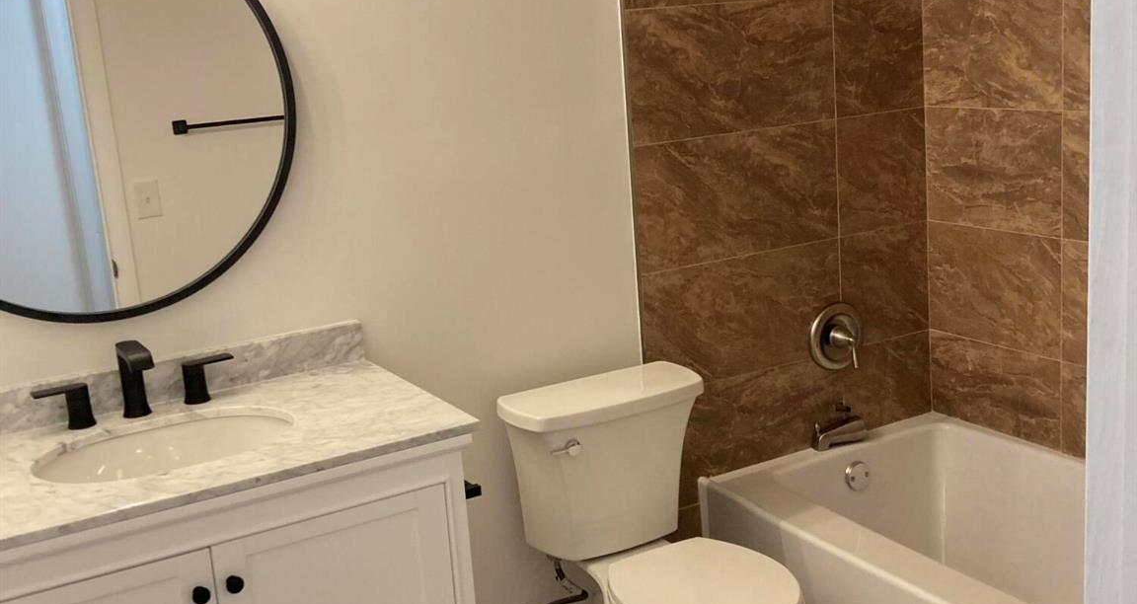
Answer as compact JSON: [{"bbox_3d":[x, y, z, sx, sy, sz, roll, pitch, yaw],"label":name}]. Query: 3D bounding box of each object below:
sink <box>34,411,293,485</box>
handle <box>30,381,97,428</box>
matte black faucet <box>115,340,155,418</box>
[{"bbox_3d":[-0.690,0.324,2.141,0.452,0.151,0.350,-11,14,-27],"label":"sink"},{"bbox_3d":[-0.918,0.194,2.233,0.102,0.077,0.046,-11,14,-27],"label":"handle"},{"bbox_3d":[-0.788,0.152,2.240,0.050,0.136,0.152,-11,14,-27],"label":"matte black faucet"}]

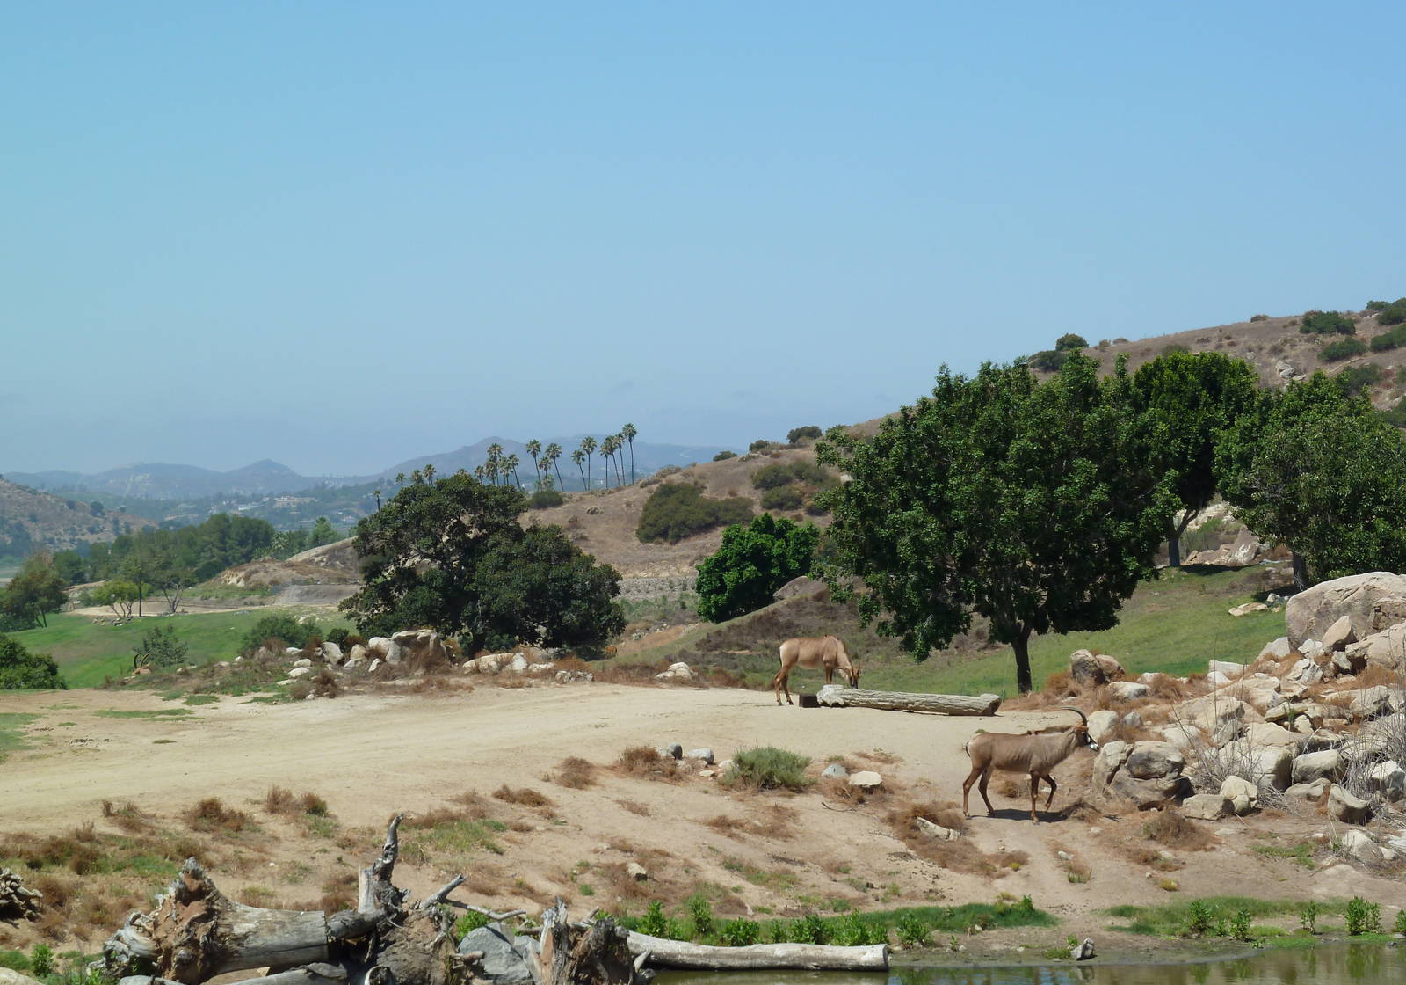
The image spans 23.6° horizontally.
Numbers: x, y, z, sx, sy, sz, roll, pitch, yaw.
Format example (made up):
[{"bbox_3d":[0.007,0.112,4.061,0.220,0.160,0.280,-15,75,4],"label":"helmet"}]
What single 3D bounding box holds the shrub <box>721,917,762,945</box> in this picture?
[{"bbox_3d":[0.490,5.697,43.600,0.510,0.430,0.470,0,0,0],"label":"shrub"}]

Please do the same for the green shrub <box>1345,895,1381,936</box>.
[{"bbox_3d":[8.472,5.439,43.300,0.451,0.508,0.400,0,0,0],"label":"green shrub"}]

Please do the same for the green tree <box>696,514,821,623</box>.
[{"bbox_3d":[1.810,2.616,110.000,4.086,3.835,4.000,0,0,0],"label":"green tree"}]

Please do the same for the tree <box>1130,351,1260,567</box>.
[{"bbox_3d":[15.344,-1.009,105.000,4.600,6.800,4.500,0,0,0],"label":"tree"}]

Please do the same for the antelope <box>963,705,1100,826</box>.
[{"bbox_3d":[5.089,4.242,52.500,2.120,1.796,0.500,0,0,17],"label":"antelope"}]

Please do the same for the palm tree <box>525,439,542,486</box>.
[{"bbox_3d":[-30.107,-4.873,600.000,2.932,8.827,2.932,0,0,0],"label":"palm tree"}]

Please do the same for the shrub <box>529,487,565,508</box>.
[{"bbox_3d":[-13.880,0.489,300.000,3.200,1.900,2.900,0,0,0],"label":"shrub"}]

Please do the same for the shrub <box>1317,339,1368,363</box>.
[{"bbox_3d":[43.653,-9.667,230.000,3.300,1.600,3.000,0,0,0],"label":"shrub"}]

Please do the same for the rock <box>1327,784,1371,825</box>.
[{"bbox_3d":[10.067,4.858,52.500,0.684,0.633,0.616,0,0,0],"label":"rock"}]

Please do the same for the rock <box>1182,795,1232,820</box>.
[{"bbox_3d":[7.523,4.695,50.300,0.770,0.393,0.580,0,0,0],"label":"rock"}]

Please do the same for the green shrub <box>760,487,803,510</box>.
[{"bbox_3d":[6.142,0.466,260.000,3.400,1.900,3.000,0,0,0],"label":"green shrub"}]

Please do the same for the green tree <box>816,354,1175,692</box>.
[{"bbox_3d":[6.686,0.715,77.000,8.179,7.778,7.770,0,0,0],"label":"green tree"}]

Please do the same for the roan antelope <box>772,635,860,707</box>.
[{"bbox_3d":[2.333,3.694,70.200,1.750,1.470,0.500,0,0,-12],"label":"roan antelope"}]

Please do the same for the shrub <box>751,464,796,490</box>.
[{"bbox_3d":[5.464,-1.186,260.000,3.389,1.948,3.050,0,0,0],"label":"shrub"}]

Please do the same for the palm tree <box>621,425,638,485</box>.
[{"bbox_3d":[-14.956,-7.644,680.000,3.400,12.600,3.400,0,0,0],"label":"palm tree"}]

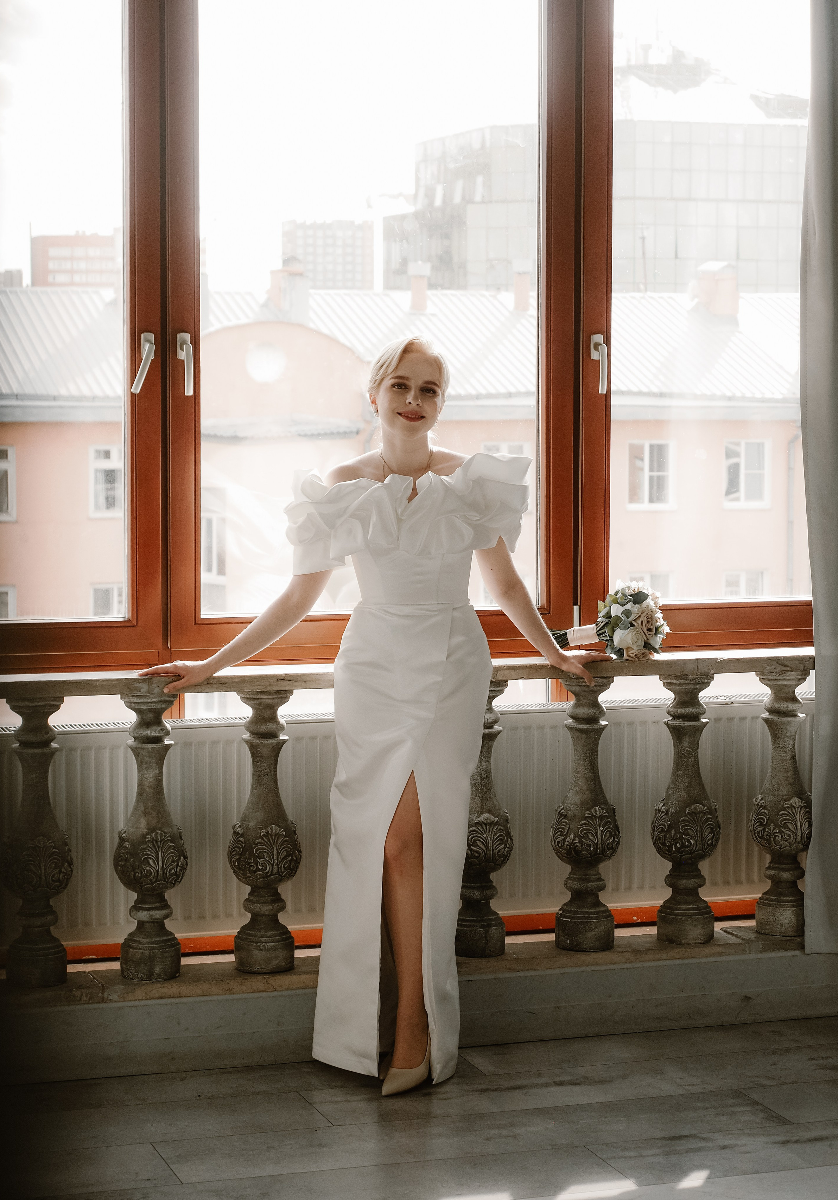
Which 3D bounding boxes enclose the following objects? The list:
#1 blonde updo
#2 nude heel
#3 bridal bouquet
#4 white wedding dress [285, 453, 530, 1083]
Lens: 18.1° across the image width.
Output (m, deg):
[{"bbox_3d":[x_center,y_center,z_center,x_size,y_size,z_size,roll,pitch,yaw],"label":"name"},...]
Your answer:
[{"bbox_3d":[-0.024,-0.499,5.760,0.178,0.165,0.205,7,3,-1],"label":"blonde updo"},{"bbox_3d":[-0.033,0.975,5.650,0.080,0.125,0.230,2,5,22],"label":"nude heel"},{"bbox_3d":[0.503,0.050,6.280,0.195,0.190,0.180,-13,0,-5],"label":"bridal bouquet"},{"bbox_3d":[-0.024,0.347,5.750,0.530,1.330,0.420,0,4,0],"label":"white wedding dress"}]

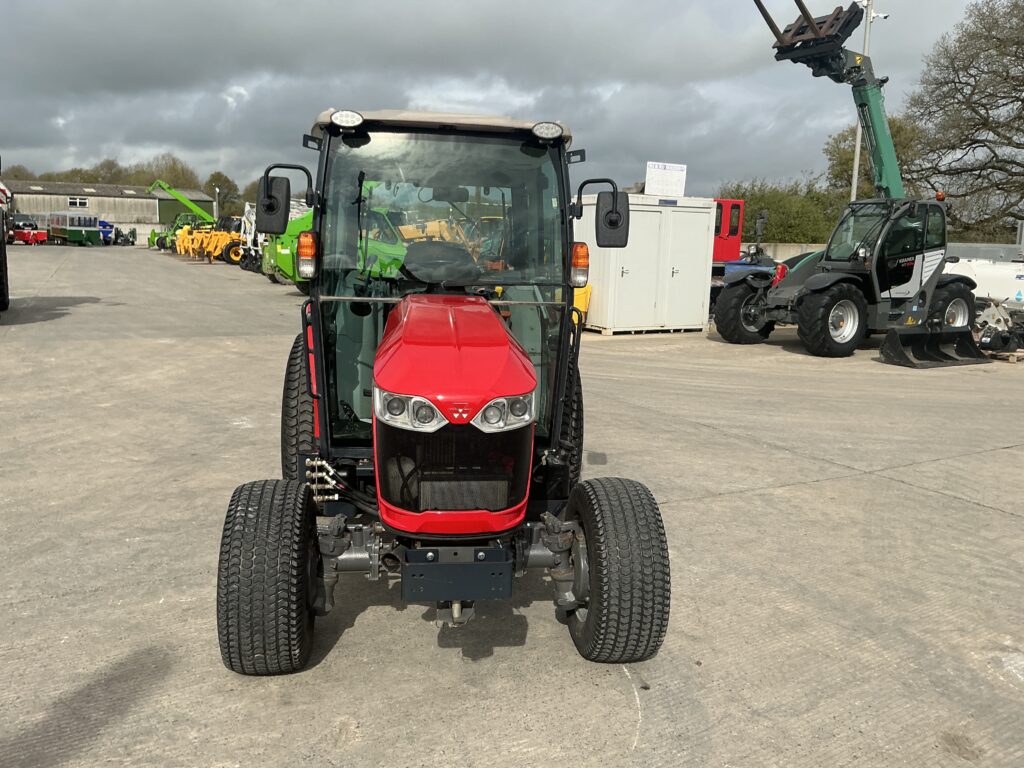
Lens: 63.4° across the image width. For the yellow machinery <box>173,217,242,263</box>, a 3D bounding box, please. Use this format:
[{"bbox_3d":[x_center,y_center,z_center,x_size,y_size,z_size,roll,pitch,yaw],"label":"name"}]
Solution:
[{"bbox_3d":[-16.180,-7.540,43.500,3.500,2.300,3.200,-3,11,-24],"label":"yellow machinery"}]

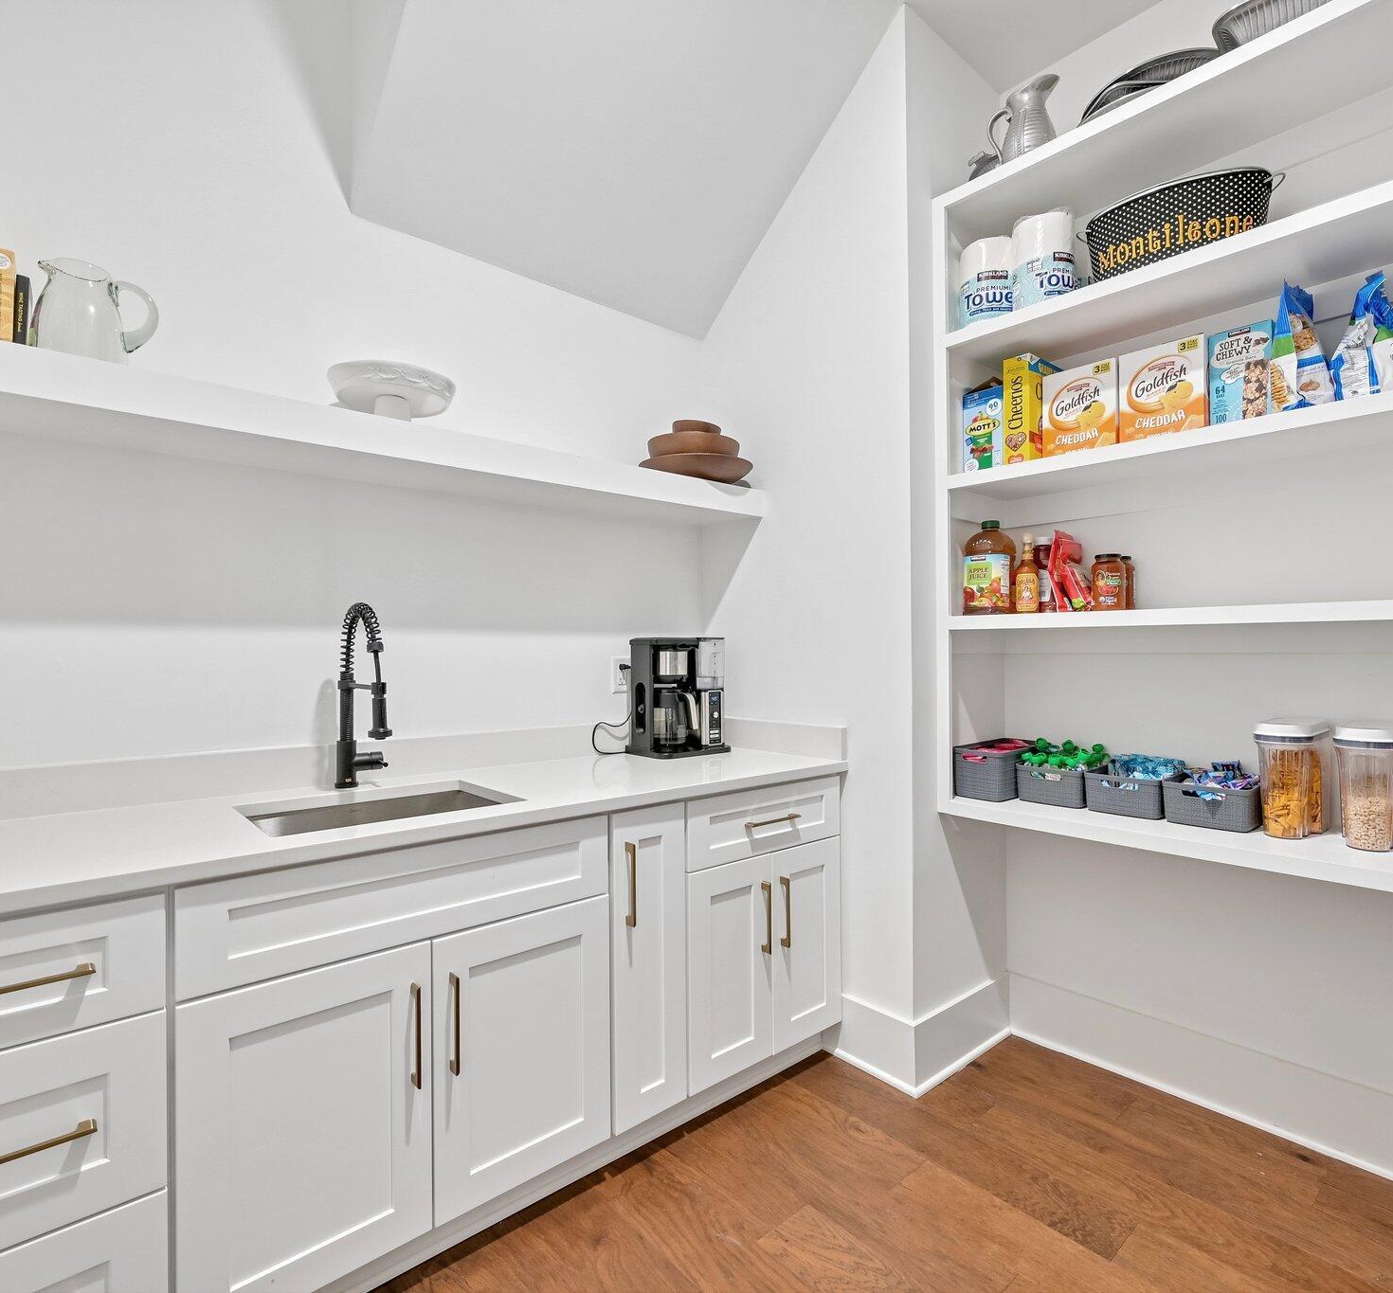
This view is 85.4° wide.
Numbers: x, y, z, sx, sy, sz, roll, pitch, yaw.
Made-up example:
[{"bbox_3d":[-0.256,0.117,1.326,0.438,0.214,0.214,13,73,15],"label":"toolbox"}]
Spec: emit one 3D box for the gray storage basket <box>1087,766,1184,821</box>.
[{"bbox_3d":[1.194,0.393,2.042,0.240,0.107,0.187,0,0,-41],"label":"gray storage basket"}]

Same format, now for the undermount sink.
[{"bbox_3d":[-0.701,0.479,1.690,0.550,0.220,0.400,0,-1,-41],"label":"undermount sink"}]

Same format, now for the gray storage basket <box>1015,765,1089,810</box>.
[{"bbox_3d":[1.073,0.394,2.190,0.240,0.107,0.190,0,0,-41],"label":"gray storage basket"}]

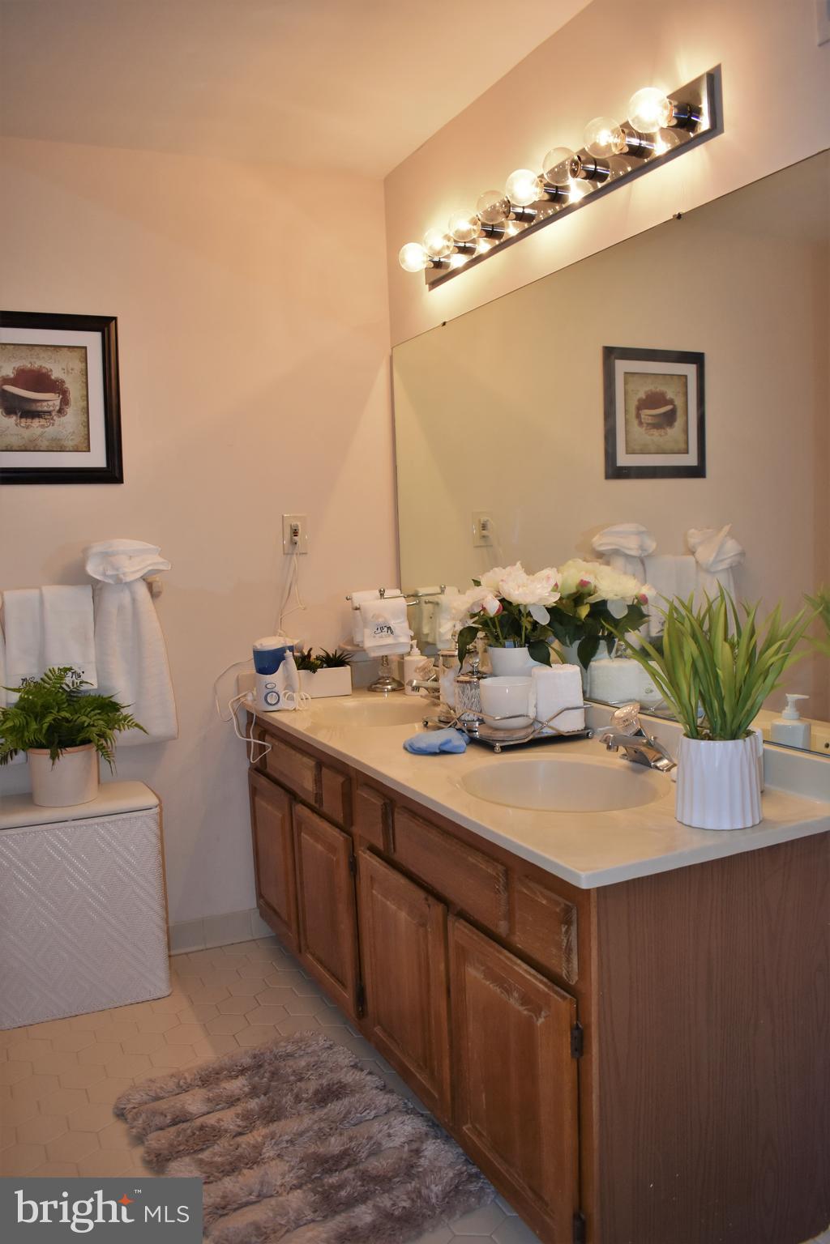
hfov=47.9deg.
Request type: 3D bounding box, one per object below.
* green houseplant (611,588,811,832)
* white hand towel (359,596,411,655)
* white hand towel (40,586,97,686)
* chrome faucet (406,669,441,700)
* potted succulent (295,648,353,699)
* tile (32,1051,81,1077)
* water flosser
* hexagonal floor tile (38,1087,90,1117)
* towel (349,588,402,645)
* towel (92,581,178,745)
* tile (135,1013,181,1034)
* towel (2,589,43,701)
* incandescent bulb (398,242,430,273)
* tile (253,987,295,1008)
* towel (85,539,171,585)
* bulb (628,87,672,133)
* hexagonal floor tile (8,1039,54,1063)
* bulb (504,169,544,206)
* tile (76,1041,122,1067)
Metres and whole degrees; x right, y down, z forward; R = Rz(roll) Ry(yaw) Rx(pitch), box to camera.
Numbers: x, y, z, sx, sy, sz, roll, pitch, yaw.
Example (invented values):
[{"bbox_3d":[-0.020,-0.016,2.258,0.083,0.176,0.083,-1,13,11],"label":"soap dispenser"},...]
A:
[{"bbox_3d":[0.511,0.143,1.589,0.320,0.390,0.310,-5,6,-27],"label":"green houseplant"},{"bbox_3d":[-0.098,0.016,2.917,0.158,0.185,0.060,-4,5,-23],"label":"white hand towel"},{"bbox_3d":[-0.968,0.045,2.611,0.140,0.300,0.060,-4,5,-26],"label":"white hand towel"},{"bbox_3d":[0.036,0.179,2.786,0.155,0.128,0.150,-5,6,-27],"label":"chrome faucet"},{"bbox_3d":[-0.300,0.151,2.893,0.190,0.160,0.100,-4,5,-26],"label":"potted succulent"},{"bbox_3d":[-0.898,1.113,2.340,0.109,0.009,0.124,-5,6,-26],"label":"tile"},{"bbox_3d":[-0.418,0.156,2.805,0.118,0.210,0.115,-3,5,-14],"label":"water flosser"},{"bbox_3d":[-0.823,1.132,2.191,0.105,0.008,0.122,-4,6,-26],"label":"hexagonal floor tile"},{"bbox_3d":[-0.125,-0.019,3.083,0.157,0.181,0.045,-4,6,-26],"label":"towel"},{"bbox_3d":[-0.812,0.118,2.708,0.215,0.475,0.080,-5,6,-26],"label":"towel"},{"bbox_3d":[-0.678,1.063,2.466,0.104,0.008,0.120,-5,6,-27],"label":"tile"},{"bbox_3d":[-1.113,0.065,2.644,0.092,0.315,0.045,-4,6,-25],"label":"towel"},{"bbox_3d":[0.004,-1.014,2.599,0.095,0.080,0.080,-4,5,-26],"label":"incandescent bulb"},{"bbox_3d":[-0.383,1.041,2.584,0.107,0.008,0.124,-4,5,-26],"label":"tile"},{"bbox_3d":[-0.843,-0.179,2.740,0.220,0.123,0.120,-4,6,-25],"label":"towel"},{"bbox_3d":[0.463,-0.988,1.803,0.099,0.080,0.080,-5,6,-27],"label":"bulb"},{"bbox_3d":[-0.954,1.067,2.320,0.107,0.008,0.124,-4,5,-26],"label":"hexagonal floor tile"},{"bbox_3d":[0.249,-0.970,2.085,0.095,0.080,0.080,-4,5,-26],"label":"bulb"},{"bbox_3d":[-0.783,1.080,2.326,0.104,0.008,0.120,-5,6,-27],"label":"tile"}]

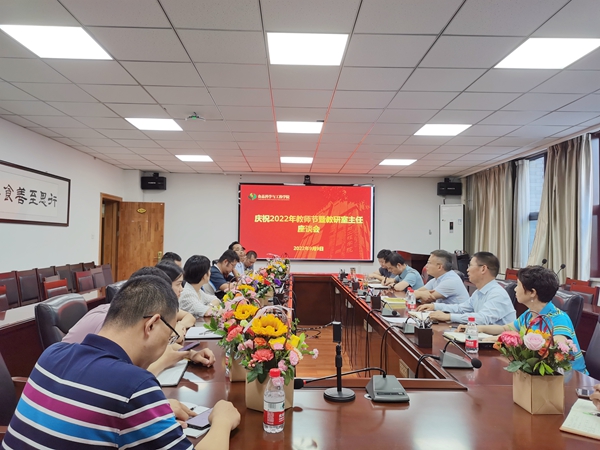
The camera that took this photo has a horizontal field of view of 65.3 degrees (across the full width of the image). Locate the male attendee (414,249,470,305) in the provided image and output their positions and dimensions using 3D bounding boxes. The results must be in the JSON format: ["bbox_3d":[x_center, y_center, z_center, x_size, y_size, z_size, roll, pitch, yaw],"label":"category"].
[{"bbox_3d":[1.314,0.865,4.453,0.640,1.242,0.540,1,-2,6],"label":"male attendee"}]

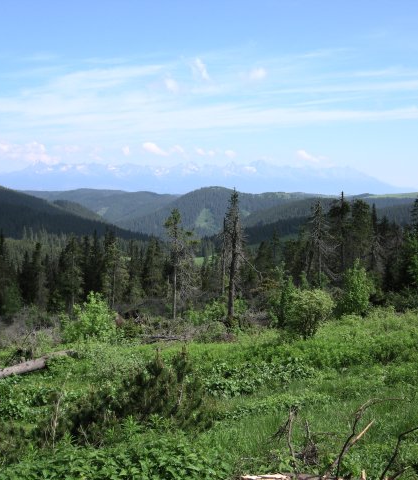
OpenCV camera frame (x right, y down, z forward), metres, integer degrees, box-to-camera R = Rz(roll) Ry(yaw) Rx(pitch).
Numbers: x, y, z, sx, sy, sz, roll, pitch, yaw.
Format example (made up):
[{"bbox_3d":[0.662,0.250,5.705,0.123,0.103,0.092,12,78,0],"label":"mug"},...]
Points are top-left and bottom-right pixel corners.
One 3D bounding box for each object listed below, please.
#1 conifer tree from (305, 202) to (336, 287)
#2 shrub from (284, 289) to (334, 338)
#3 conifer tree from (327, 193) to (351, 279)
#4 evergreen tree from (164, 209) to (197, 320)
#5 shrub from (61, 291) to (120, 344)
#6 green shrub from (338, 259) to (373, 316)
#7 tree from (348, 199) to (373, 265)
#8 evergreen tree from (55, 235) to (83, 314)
[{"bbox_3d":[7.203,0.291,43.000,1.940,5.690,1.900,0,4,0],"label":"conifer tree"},{"bbox_3d":[4.530,3.335,30.000,2.160,2.300,2.120,0,4,0],"label":"shrub"},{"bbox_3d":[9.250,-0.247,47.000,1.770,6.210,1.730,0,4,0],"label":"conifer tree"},{"bbox_3d":[-1.841,1.615,43.000,2.200,7.300,2.150,0,4,0],"label":"evergreen tree"},{"bbox_3d":[-5.566,3.610,31.000,2.610,2.330,2.560,0,4,0],"label":"shrub"},{"bbox_3d":[7.483,2.452,34.000,1.840,3.010,1.800,0,4,0],"label":"green shrub"},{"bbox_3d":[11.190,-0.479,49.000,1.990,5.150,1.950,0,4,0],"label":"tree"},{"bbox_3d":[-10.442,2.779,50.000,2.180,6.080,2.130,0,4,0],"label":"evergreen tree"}]

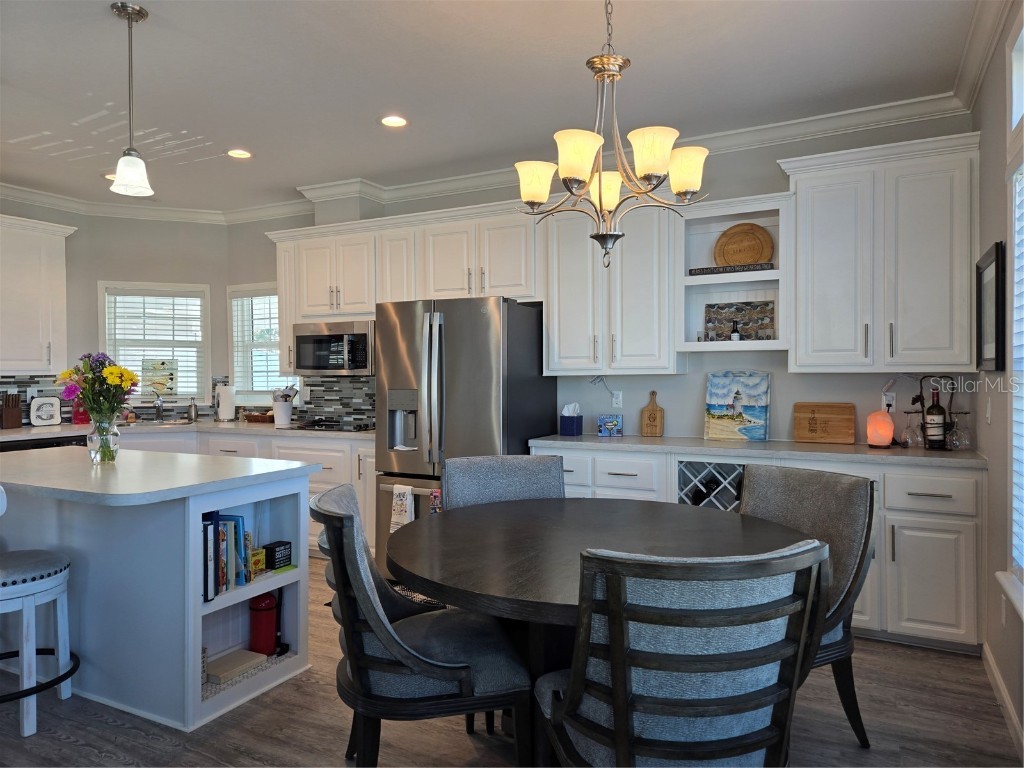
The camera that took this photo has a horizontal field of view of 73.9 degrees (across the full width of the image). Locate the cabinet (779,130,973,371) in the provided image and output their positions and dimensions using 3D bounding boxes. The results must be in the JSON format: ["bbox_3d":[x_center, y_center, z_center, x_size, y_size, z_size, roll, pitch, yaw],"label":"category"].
[{"bbox_3d":[1.884,-0.613,3.519,0.864,1.107,0.353,0,1,29],"label":"cabinet"}]

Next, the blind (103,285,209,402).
[{"bbox_3d":[-3.051,-0.338,5.816,0.778,0.954,0.061,-1,1,-21],"label":"blind"}]

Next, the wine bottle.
[{"bbox_3d":[2.162,0.184,3.466,0.079,0.311,0.079,0,0,28],"label":"wine bottle"}]

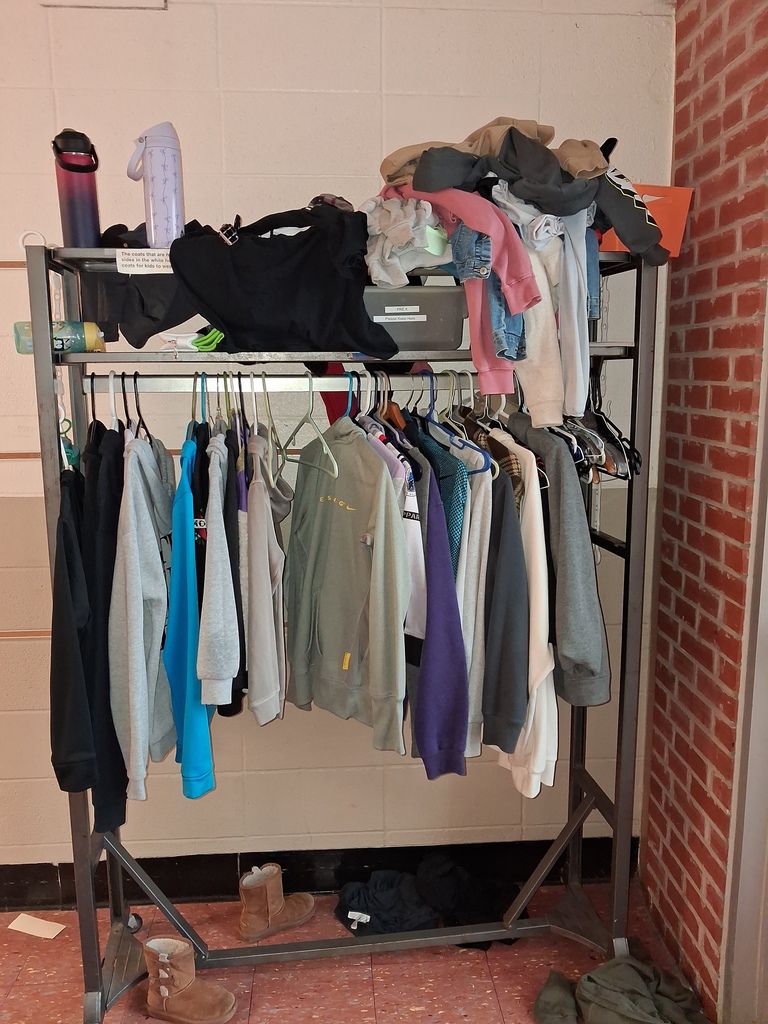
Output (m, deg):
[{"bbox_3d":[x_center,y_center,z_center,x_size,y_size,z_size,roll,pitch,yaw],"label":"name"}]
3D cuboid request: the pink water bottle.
[{"bbox_3d":[-0.639,-0.670,1.666,0.083,0.240,0.085,-4,9,-14],"label":"pink water bottle"}]

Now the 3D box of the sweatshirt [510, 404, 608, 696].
[{"bbox_3d":[0.379,0.085,1.958,0.150,0.660,0.440,-3,9,-15],"label":"sweatshirt"}]

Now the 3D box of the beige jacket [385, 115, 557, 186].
[{"bbox_3d":[0.194,-0.819,1.823,0.421,0.168,0.270,-2,9,-9],"label":"beige jacket"}]

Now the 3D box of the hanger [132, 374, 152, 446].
[{"bbox_3d":[-0.548,-0.208,1.816,0.015,0.220,0.410,-1,9,-7],"label":"hanger"}]

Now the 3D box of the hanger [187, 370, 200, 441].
[{"bbox_3d":[-0.434,-0.211,1.831,0.015,0.220,0.410,-1,9,-4],"label":"hanger"}]

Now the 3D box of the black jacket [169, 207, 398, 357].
[{"bbox_3d":[-0.215,-0.498,1.761,0.482,0.311,0.240,-2,9,-9],"label":"black jacket"}]

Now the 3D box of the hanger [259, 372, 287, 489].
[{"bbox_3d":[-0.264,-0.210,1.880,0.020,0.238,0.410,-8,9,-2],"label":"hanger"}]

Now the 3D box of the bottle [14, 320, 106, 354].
[{"bbox_3d":[-0.708,-0.382,1.749,0.185,0.069,0.069,-4,48,-21],"label":"bottle"}]

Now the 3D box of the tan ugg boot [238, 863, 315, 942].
[{"bbox_3d":[-0.294,1.074,2.249,0.240,0.160,0.100,-6,11,-33],"label":"tan ugg boot"}]

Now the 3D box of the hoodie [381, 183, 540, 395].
[{"bbox_3d":[0.149,-0.494,1.816,0.360,0.450,0.290,-1,9,-8],"label":"hoodie"}]

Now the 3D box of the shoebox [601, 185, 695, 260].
[{"bbox_3d":[0.546,-0.658,1.848,0.270,0.150,0.180,-1,9,-7],"label":"shoebox"}]

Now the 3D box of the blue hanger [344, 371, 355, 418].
[{"bbox_3d":[-0.091,-0.219,1.873,0.015,0.220,0.410,-5,10,-26],"label":"blue hanger"}]

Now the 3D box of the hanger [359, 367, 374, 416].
[{"bbox_3d":[-0.045,-0.215,1.901,0.020,0.235,0.410,-5,10,-27],"label":"hanger"}]

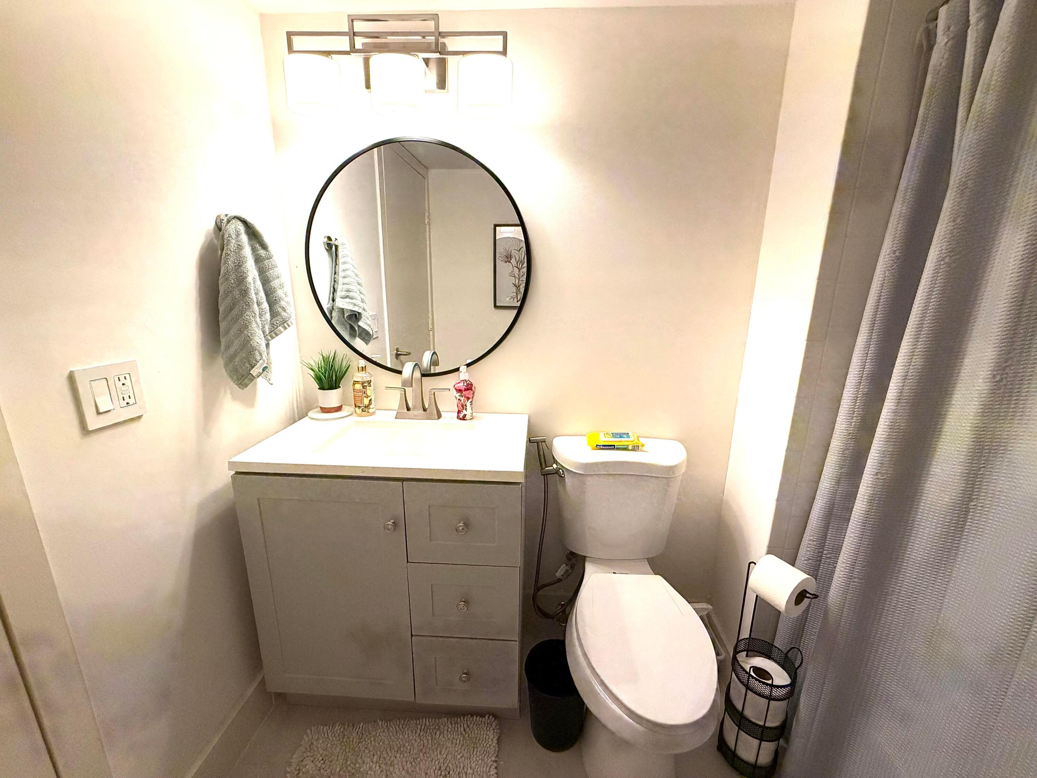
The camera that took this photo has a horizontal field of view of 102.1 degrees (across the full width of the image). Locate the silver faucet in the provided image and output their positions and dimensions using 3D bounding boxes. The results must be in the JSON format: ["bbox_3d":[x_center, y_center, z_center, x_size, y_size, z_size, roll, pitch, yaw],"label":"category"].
[{"bbox_3d":[-0.353,0.011,1.410,0.229,0.209,0.157,2,14,3],"label":"silver faucet"}]

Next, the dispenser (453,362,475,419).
[{"bbox_3d":[-0.187,0.010,1.451,0.073,0.192,0.050,7,15,22],"label":"dispenser"}]

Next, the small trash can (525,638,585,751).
[{"bbox_3d":[0.116,0.935,1.275,0.197,0.233,0.197,1,14,0],"label":"small trash can"}]

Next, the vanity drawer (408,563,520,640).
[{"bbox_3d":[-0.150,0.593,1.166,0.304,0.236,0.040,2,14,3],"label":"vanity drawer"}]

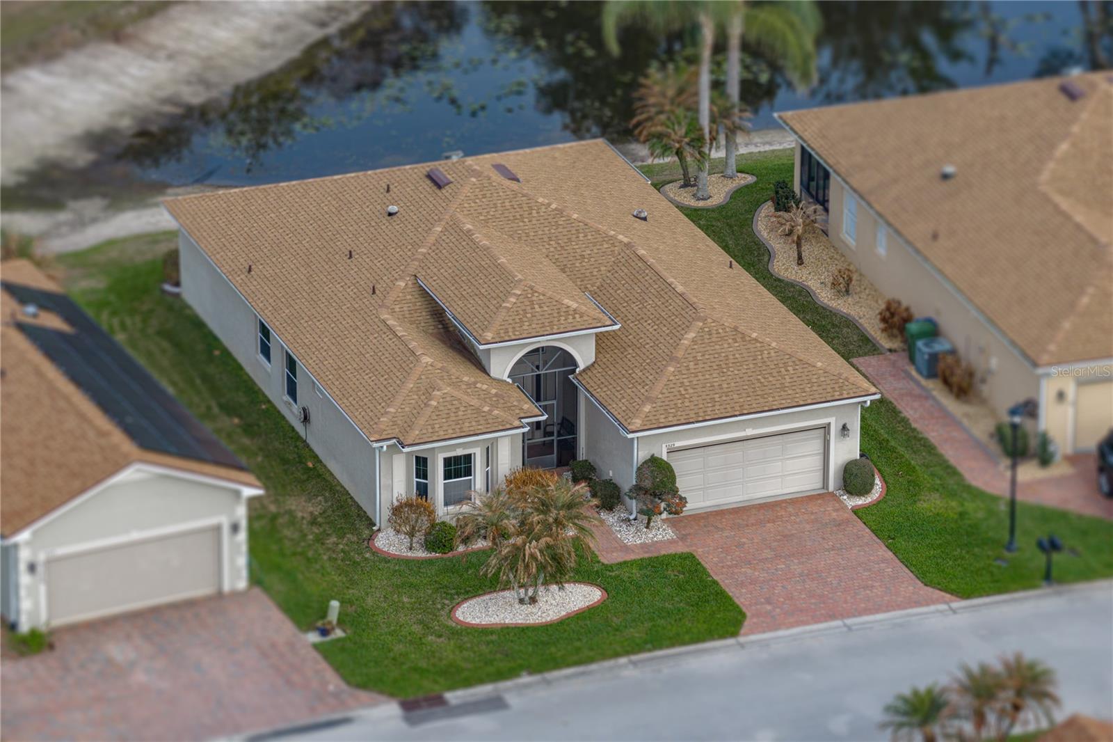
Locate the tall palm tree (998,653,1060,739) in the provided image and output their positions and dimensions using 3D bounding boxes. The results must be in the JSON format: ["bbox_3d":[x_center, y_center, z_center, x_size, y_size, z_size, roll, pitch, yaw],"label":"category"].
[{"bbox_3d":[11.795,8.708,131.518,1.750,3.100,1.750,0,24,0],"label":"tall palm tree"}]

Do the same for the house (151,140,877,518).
[{"bbox_3d":[-1.424,-2.201,147.855,14.058,5.744,20.536,-9,25,-20],"label":"house"}]

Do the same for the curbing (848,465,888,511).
[{"bbox_3d":[8.734,3.215,148.866,1.870,0.120,2.910,-9,25,-19],"label":"curbing"}]

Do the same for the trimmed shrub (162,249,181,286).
[{"bbox_3d":[-11.334,-3.125,155.575,0.936,1.123,0.936,-9,25,-20],"label":"trimmed shrub"}]

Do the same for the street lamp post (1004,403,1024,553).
[{"bbox_3d":[12.709,2.980,144.033,0.450,4.400,0.450,0,24,0],"label":"street lamp post"}]

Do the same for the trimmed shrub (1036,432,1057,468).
[{"bbox_3d":[13.594,2.192,143.916,0.591,1.015,0.591,0,24,0],"label":"trimmed shrub"}]

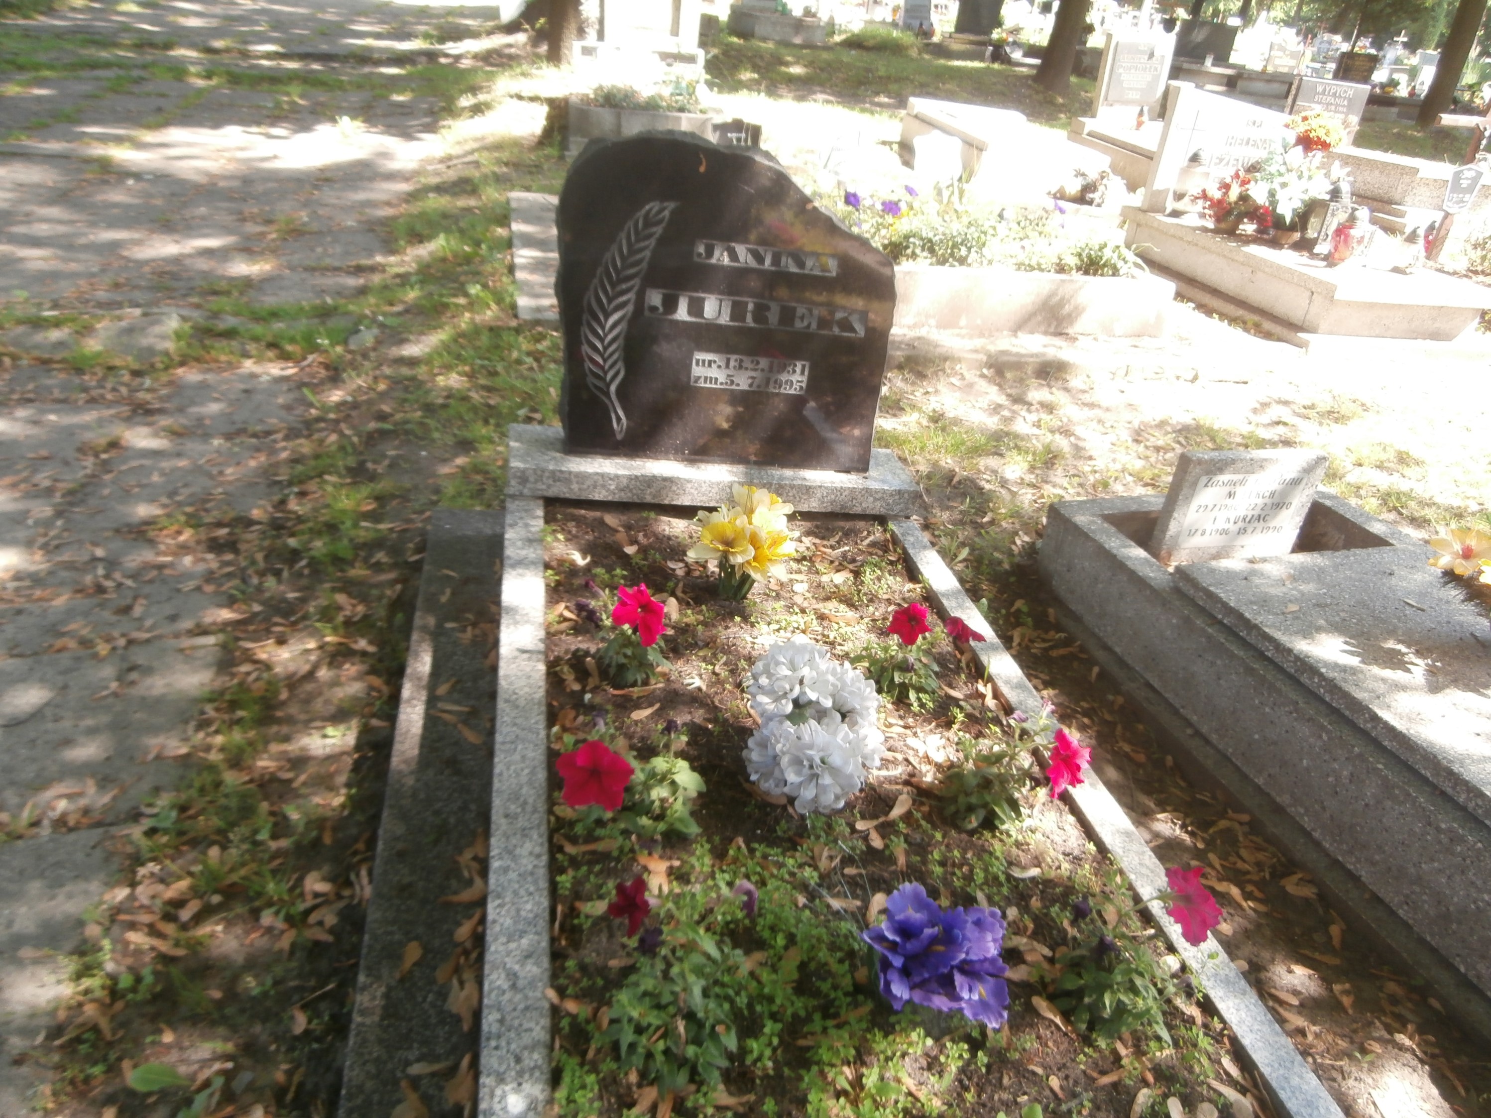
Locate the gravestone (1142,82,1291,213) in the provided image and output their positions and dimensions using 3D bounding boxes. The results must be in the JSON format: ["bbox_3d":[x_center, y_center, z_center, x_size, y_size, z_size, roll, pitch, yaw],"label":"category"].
[{"bbox_3d":[2.901,-2.484,6.335,0.721,0.752,0.165,0,29,-9],"label":"gravestone"}]

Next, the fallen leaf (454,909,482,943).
[{"bbox_3d":[-0.346,0.457,1.292,0.016,0.010,0.052,15,30,19],"label":"fallen leaf"}]

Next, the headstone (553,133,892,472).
[{"bbox_3d":[-0.049,-0.582,2.472,0.778,0.762,0.103,1,29,-10],"label":"headstone"}]

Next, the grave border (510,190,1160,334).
[{"bbox_3d":[0.339,-1.391,4.724,2.678,0.268,1.421,-1,29,-11],"label":"grave border"}]

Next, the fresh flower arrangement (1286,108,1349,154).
[{"bbox_3d":[3.302,-2.467,5.974,0.306,0.269,0.269,-1,29,-9],"label":"fresh flower arrangement"}]

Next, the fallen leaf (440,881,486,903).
[{"bbox_3d":[-0.364,0.432,1.336,0.059,0.010,0.023,-12,32,-27],"label":"fallen leaf"}]

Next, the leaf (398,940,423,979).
[{"bbox_3d":[-0.403,0.481,1.241,0.016,0.010,0.054,7,28,5],"label":"leaf"}]

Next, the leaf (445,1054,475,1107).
[{"bbox_3d":[-0.303,0.558,1.110,0.033,0.015,0.059,4,28,-1],"label":"leaf"}]

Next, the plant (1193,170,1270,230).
[{"bbox_3d":[2.723,-2.006,5.789,0.371,0.343,0.306,-1,29,-9],"label":"plant"}]

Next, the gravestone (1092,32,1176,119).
[{"bbox_3d":[4.016,-5.003,10.712,0.670,0.803,0.165,2,28,-4],"label":"gravestone"}]

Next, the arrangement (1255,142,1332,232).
[{"bbox_3d":[2.997,-2.033,5.665,0.389,0.464,0.343,-1,29,-9],"label":"arrangement"}]

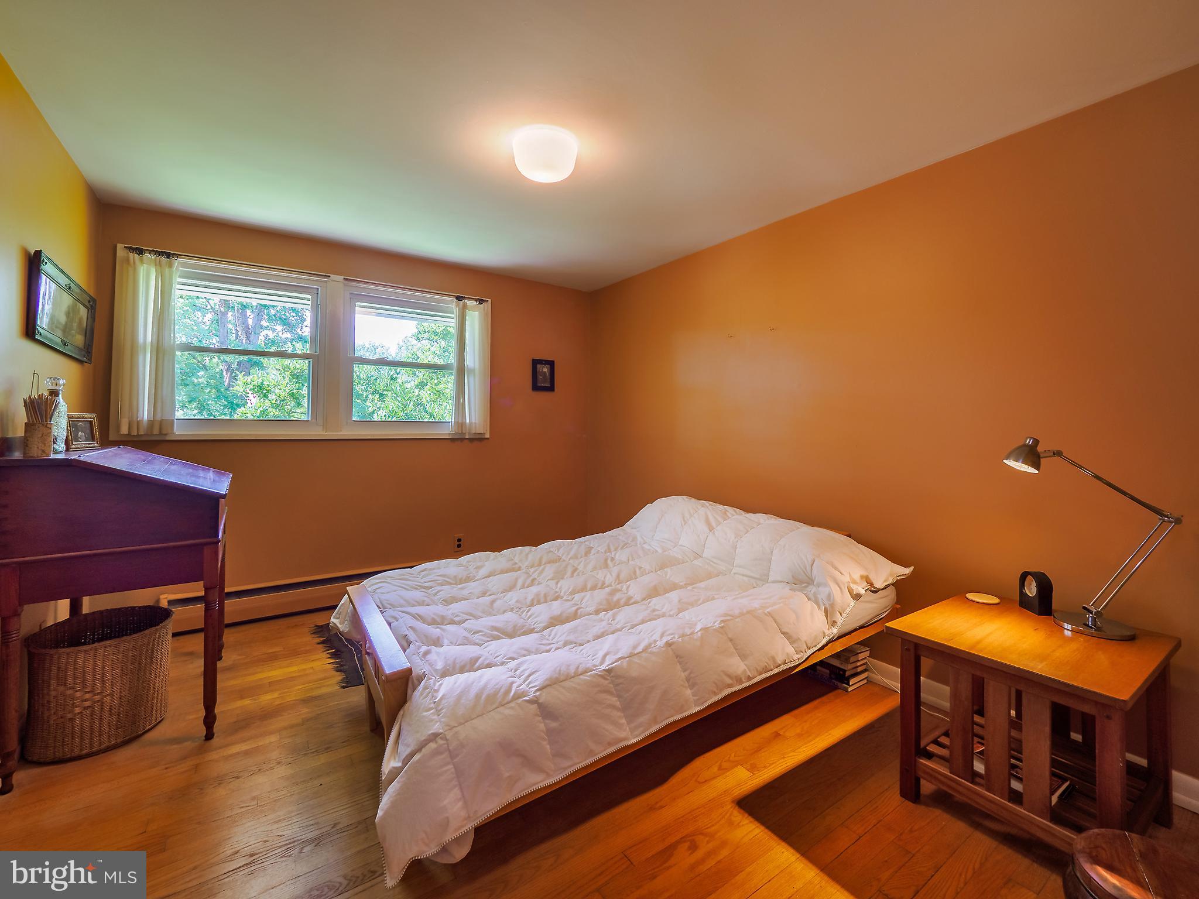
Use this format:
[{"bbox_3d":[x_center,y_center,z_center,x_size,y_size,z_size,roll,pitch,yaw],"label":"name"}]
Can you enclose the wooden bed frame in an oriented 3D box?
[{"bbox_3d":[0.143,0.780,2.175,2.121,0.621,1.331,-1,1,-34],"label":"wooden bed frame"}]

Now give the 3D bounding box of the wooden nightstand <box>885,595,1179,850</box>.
[{"bbox_3d":[1.381,0.870,1.565,0.639,0.545,0.558,-1,1,-34],"label":"wooden nightstand"}]

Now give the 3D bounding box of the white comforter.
[{"bbox_3d":[0.075,0.601,2.134,2.193,0.500,1.518,-1,1,-34],"label":"white comforter"}]

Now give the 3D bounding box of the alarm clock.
[{"bbox_3d":[1.592,0.520,1.769,0.050,0.140,0.100,0,1,8],"label":"alarm clock"}]

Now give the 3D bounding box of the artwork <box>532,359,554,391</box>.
[{"bbox_3d":[-0.467,-0.626,4.097,0.217,0.268,0.024,-1,1,-34],"label":"artwork"}]

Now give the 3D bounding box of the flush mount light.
[{"bbox_3d":[-0.239,-1.234,2.086,0.282,0.151,0.282,0,1,0],"label":"flush mount light"}]

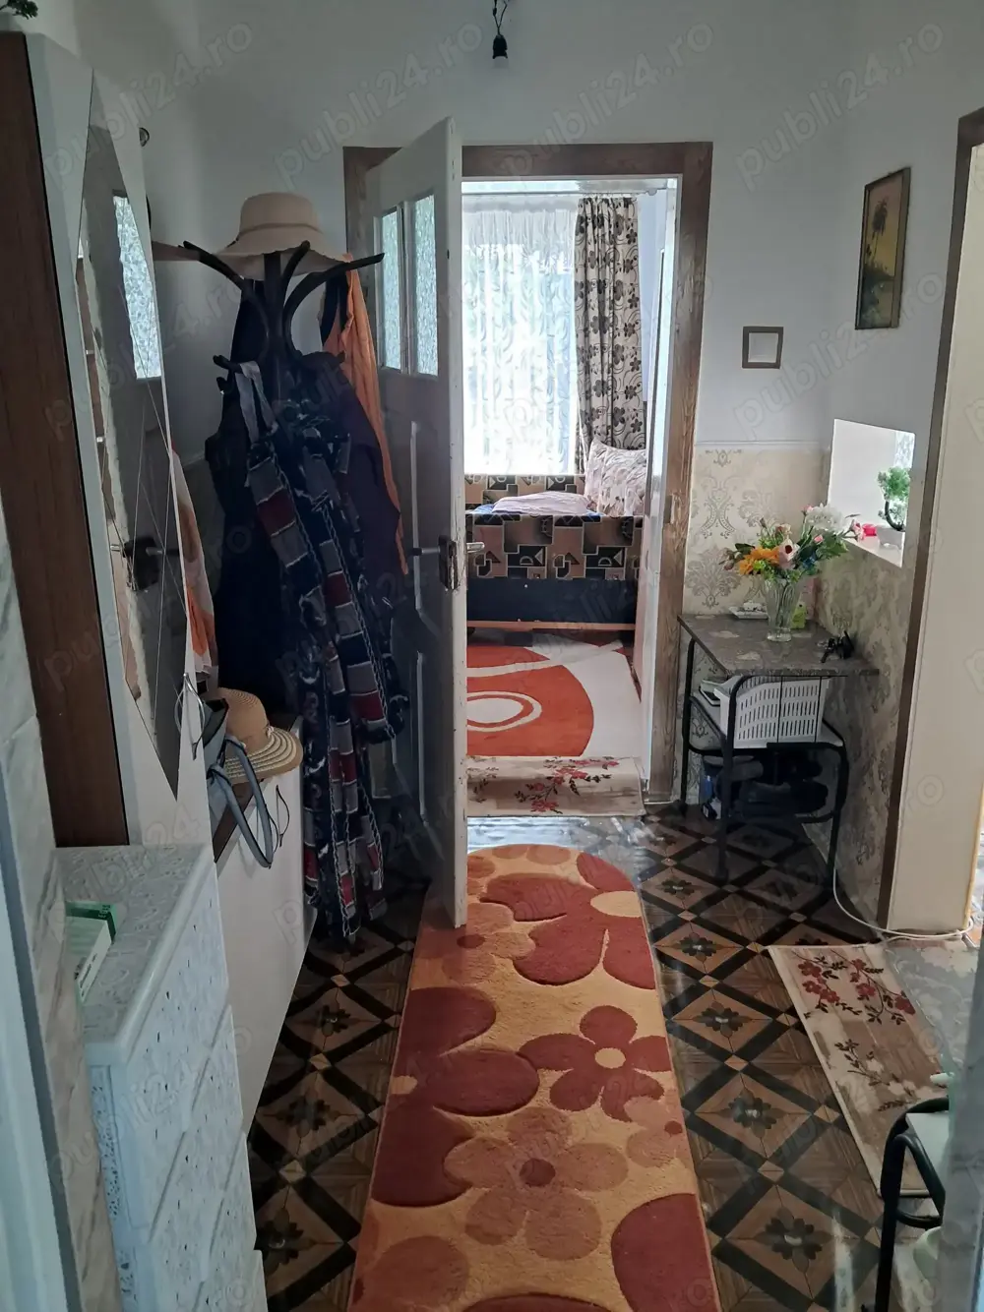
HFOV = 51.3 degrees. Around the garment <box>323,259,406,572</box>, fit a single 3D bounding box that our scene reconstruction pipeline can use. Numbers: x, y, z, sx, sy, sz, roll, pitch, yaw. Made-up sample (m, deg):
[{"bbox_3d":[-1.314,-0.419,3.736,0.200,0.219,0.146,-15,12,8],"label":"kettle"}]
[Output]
[{"bbox_3d":[-0.334,-0.608,2.682,0.230,0.800,0.160,0,17,0],"label":"garment"}]

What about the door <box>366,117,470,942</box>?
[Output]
[{"bbox_3d":[-0.213,-0.331,2.931,0.042,2.006,0.867,-5,18,-17],"label":"door"}]

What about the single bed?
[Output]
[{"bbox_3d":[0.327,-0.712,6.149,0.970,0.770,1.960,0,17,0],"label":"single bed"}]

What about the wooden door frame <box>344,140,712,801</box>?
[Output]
[{"bbox_3d":[0.107,-0.508,3.373,1.090,2.135,0.140,0,17,0],"label":"wooden door frame"}]

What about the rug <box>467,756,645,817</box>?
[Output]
[{"bbox_3d":[0.108,0.450,3.611,0.820,0.070,0.370,0,17,0],"label":"rug"}]

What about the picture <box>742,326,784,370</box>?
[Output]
[{"bbox_3d":[0.821,-0.931,3.095,0.118,0.121,0.018,0,17,0],"label":"picture"}]

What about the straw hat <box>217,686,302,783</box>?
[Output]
[{"bbox_3d":[-0.580,0.168,2.325,0.310,0.145,0.310,0,17,0],"label":"straw hat"}]

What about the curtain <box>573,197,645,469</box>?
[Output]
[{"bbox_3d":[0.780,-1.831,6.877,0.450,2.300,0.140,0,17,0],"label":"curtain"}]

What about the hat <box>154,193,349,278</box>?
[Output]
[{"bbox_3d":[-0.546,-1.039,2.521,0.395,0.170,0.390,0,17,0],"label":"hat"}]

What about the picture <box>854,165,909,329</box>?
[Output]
[{"bbox_3d":[1.037,-1.080,2.752,0.025,0.380,0.330,0,17,0],"label":"picture"}]

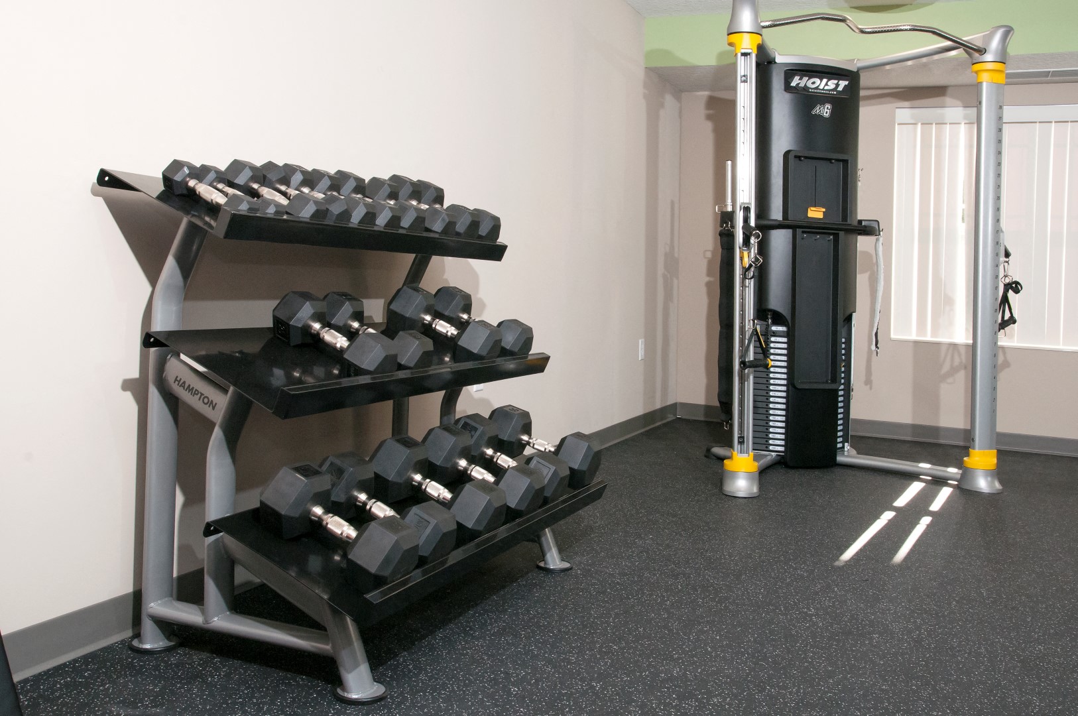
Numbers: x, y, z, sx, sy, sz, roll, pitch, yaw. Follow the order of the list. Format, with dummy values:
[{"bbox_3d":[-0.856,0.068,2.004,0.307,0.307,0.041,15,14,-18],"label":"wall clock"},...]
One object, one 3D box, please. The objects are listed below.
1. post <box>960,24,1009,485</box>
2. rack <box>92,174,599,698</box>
[{"bbox_3d":[1.998,-0.431,4.402,0.220,2.043,0.170,2,4,24],"label":"post"},{"bbox_3d":[-0.377,0.120,2.574,0.730,1.085,1.274,3,4,24],"label":"rack"}]

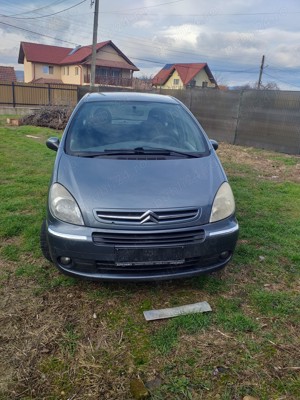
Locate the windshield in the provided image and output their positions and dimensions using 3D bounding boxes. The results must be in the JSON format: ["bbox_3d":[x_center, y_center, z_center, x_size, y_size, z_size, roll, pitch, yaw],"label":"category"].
[{"bbox_3d":[-0.142,-0.787,3.399,1.490,0.500,0.980,-1,19,-8],"label":"windshield"}]

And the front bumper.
[{"bbox_3d":[-0.027,0.377,2.666,1.700,0.440,0.550,-1,19,-8],"label":"front bumper"}]

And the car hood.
[{"bbox_3d":[-0.050,-0.112,2.784,1.520,0.440,0.970,-1,19,-8],"label":"car hood"}]

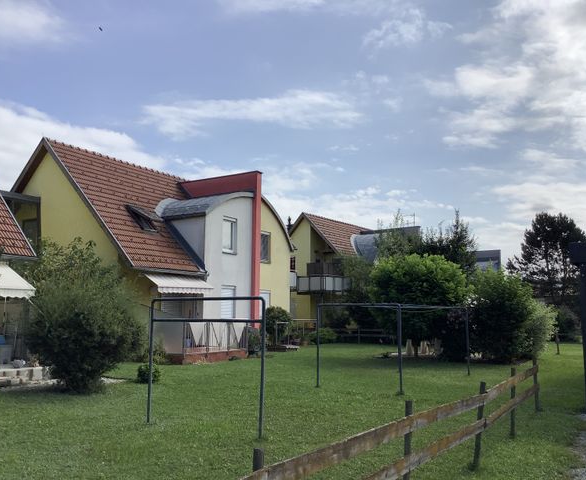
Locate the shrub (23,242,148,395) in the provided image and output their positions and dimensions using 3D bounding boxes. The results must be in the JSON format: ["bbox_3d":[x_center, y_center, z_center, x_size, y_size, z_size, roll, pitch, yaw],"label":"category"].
[{"bbox_3d":[-4.544,1.573,12.499,2.500,3.240,2.600,3,-8,-20],"label":"shrub"}]

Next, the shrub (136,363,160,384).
[{"bbox_3d":[-3.344,3.073,13.265,0.580,0.470,0.580,2,-8,-14],"label":"shrub"}]

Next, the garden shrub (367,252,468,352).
[{"bbox_3d":[4.827,2.485,21.864,3.730,3.880,3.700,-1,-8,12],"label":"garden shrub"}]

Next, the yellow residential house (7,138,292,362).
[{"bbox_3d":[-6.192,0.730,25.829,10.900,8.300,11.300,-4,-9,30],"label":"yellow residential house"}]

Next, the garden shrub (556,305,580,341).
[{"bbox_3d":[17.104,5.134,35.644,1.900,2.230,1.900,-3,-8,25],"label":"garden shrub"}]

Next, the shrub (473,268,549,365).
[{"bbox_3d":[7.675,2.607,20.135,2.630,3.220,2.800,-3,-8,21],"label":"shrub"}]

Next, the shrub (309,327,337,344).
[{"bbox_3d":[1.629,5.088,30.602,1.490,0.930,1.400,0,-7,3],"label":"shrub"}]

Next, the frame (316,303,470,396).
[{"bbox_3d":[2.581,2.498,13.866,1.970,1.800,4.300,-5,-9,34],"label":"frame"}]

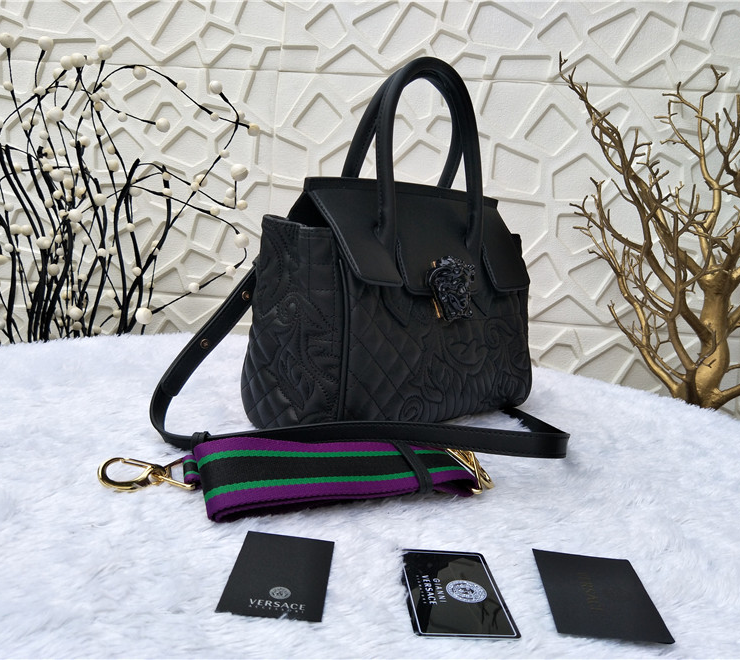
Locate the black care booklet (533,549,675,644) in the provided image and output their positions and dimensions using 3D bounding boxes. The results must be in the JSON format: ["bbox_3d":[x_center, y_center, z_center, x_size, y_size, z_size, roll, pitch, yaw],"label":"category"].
[{"bbox_3d":[0.135,0.157,0.364,0.062,0.002,0.085,5,10,4],"label":"black care booklet"}]

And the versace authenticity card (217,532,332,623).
[{"bbox_3d":[-0.052,0.142,0.358,0.057,0.002,0.085,5,10,2],"label":"versace authenticity card"}]

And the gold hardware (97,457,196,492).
[{"bbox_3d":[-0.168,0.109,0.459,0.074,0.013,0.045,4,10,-6],"label":"gold hardware"}]

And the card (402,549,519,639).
[{"bbox_3d":[0.048,0.151,0.355,0.055,0.002,0.086,4,10,-5],"label":"card"}]

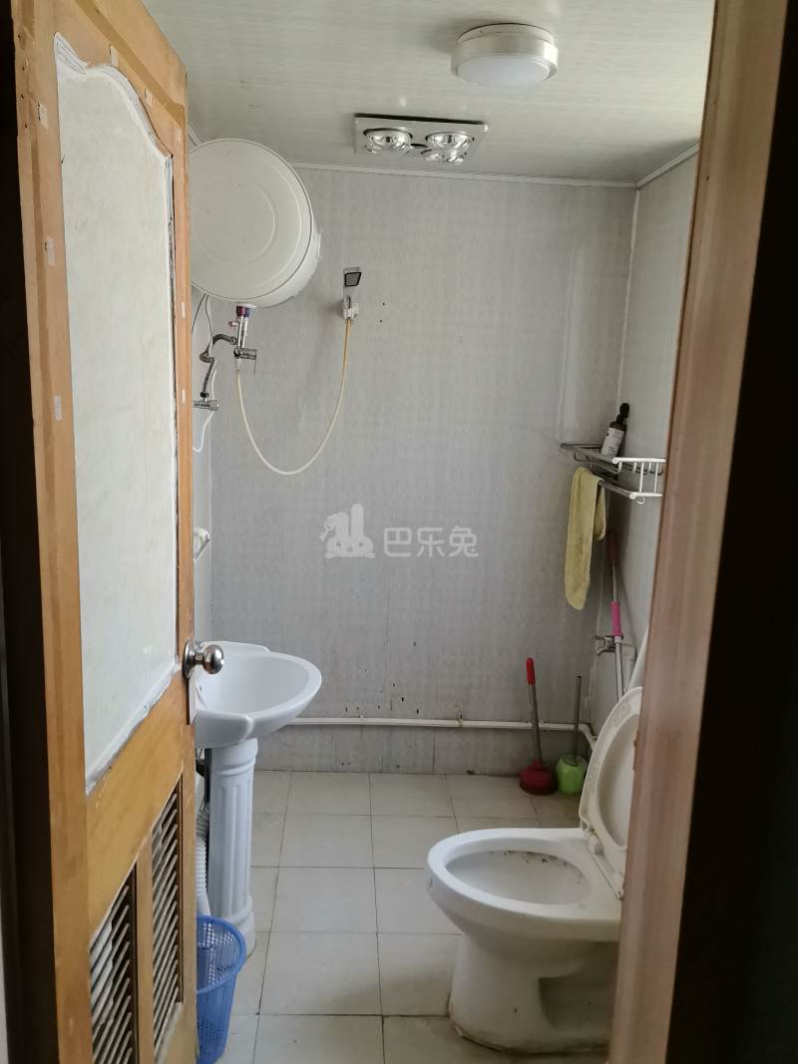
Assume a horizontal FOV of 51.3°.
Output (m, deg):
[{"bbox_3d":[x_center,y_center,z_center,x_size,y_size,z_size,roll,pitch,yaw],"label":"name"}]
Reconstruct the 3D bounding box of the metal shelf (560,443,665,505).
[{"bbox_3d":[0.694,-0.203,2.733,0.190,0.140,0.530,2,12,-4],"label":"metal shelf"}]

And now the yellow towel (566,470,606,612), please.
[{"bbox_3d":[0.643,0.026,2.912,0.070,0.475,0.250,2,12,-4],"label":"yellow towel"}]

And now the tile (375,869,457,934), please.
[{"bbox_3d":[0.081,1.110,2.501,0.300,0.010,0.300,2,12,-4],"label":"tile"}]

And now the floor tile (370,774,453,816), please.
[{"bbox_3d":[0.046,0.982,3.089,0.300,0.010,0.300,2,12,-4],"label":"floor tile"}]

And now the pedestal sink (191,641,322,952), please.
[{"bbox_3d":[-0.433,0.745,2.217,0.428,0.776,0.484,2,12,-4],"label":"pedestal sink"}]

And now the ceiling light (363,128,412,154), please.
[{"bbox_3d":[-0.030,-1.081,2.321,0.134,0.055,0.134,2,12,-4],"label":"ceiling light"}]

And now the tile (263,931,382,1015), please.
[{"bbox_3d":[-0.201,1.164,2.188,0.302,0.012,0.302,2,12,-4],"label":"tile"}]

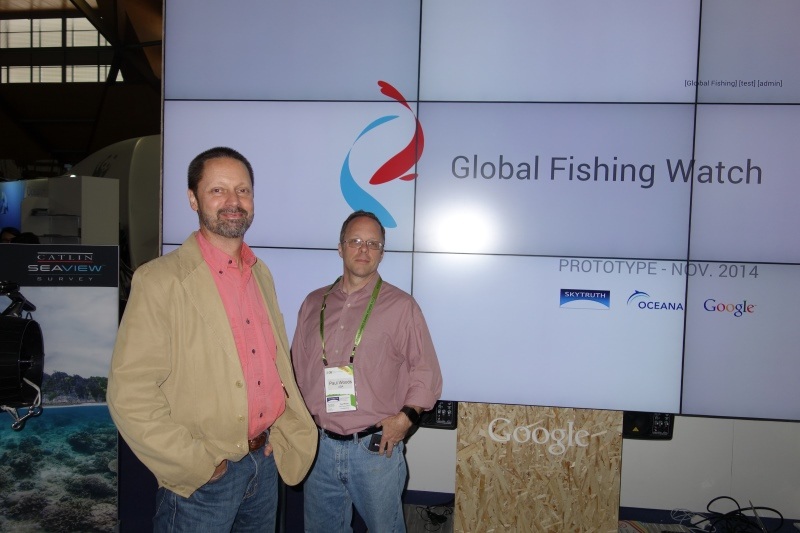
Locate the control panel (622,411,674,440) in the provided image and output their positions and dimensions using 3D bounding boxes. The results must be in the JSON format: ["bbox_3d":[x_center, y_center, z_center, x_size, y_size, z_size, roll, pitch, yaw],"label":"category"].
[{"bbox_3d":[1.176,0.749,2.950,0.250,0.140,0.050,2,3,6],"label":"control panel"}]

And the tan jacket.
[{"bbox_3d":[-0.486,0.250,1.680,0.370,0.680,0.560,4,3,40],"label":"tan jacket"}]

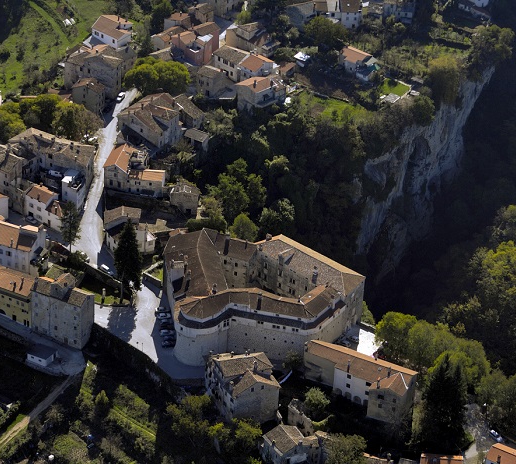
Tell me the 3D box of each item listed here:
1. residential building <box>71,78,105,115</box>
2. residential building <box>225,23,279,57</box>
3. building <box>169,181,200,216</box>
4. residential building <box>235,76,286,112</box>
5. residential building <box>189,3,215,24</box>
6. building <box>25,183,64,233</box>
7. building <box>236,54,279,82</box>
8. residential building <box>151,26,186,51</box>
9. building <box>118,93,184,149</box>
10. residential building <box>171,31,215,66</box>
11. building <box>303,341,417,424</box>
[{"bbox_3d":[-57.710,-46.550,772.030,10.000,10.000,7.000,10,37,8],"label":"residential building"},{"bbox_3d":[-1.160,-68.730,801.810,17.330,8.400,9.650,25,37,32],"label":"residential building"},{"bbox_3d":[-23.420,-11.400,729.790,10.000,9.500,8.000,3,37,-2],"label":"building"},{"bbox_3d":[0.840,-46.790,761.880,8.570,9.800,13.680,28,39,36],"label":"residential building"},{"bbox_3d":[-19.540,-79.670,821.120,5.200,6.000,6.300,-23,39,-36],"label":"residential building"},{"bbox_3d":[-63.090,-7.660,691.520,14.290,9.770,7.000,22,35,28],"label":"building"},{"bbox_3d":[-0.320,-56.510,790.680,6.760,8.920,9.750,32,46,32],"label":"building"},{"bbox_3d":[-31.660,-68.590,805.430,6.420,7.240,10.580,29,44,30],"label":"residential building"},{"bbox_3d":[-35.700,-38.450,762.480,17.350,11.400,16.360,21,41,22],"label":"building"},{"bbox_3d":[-23.350,-66.560,801.370,12.140,9.710,8.890,28,44,28],"label":"residential building"},{"bbox_3d":[28.200,43.020,657.230,34.000,12.000,13.500,16,38,17],"label":"building"}]

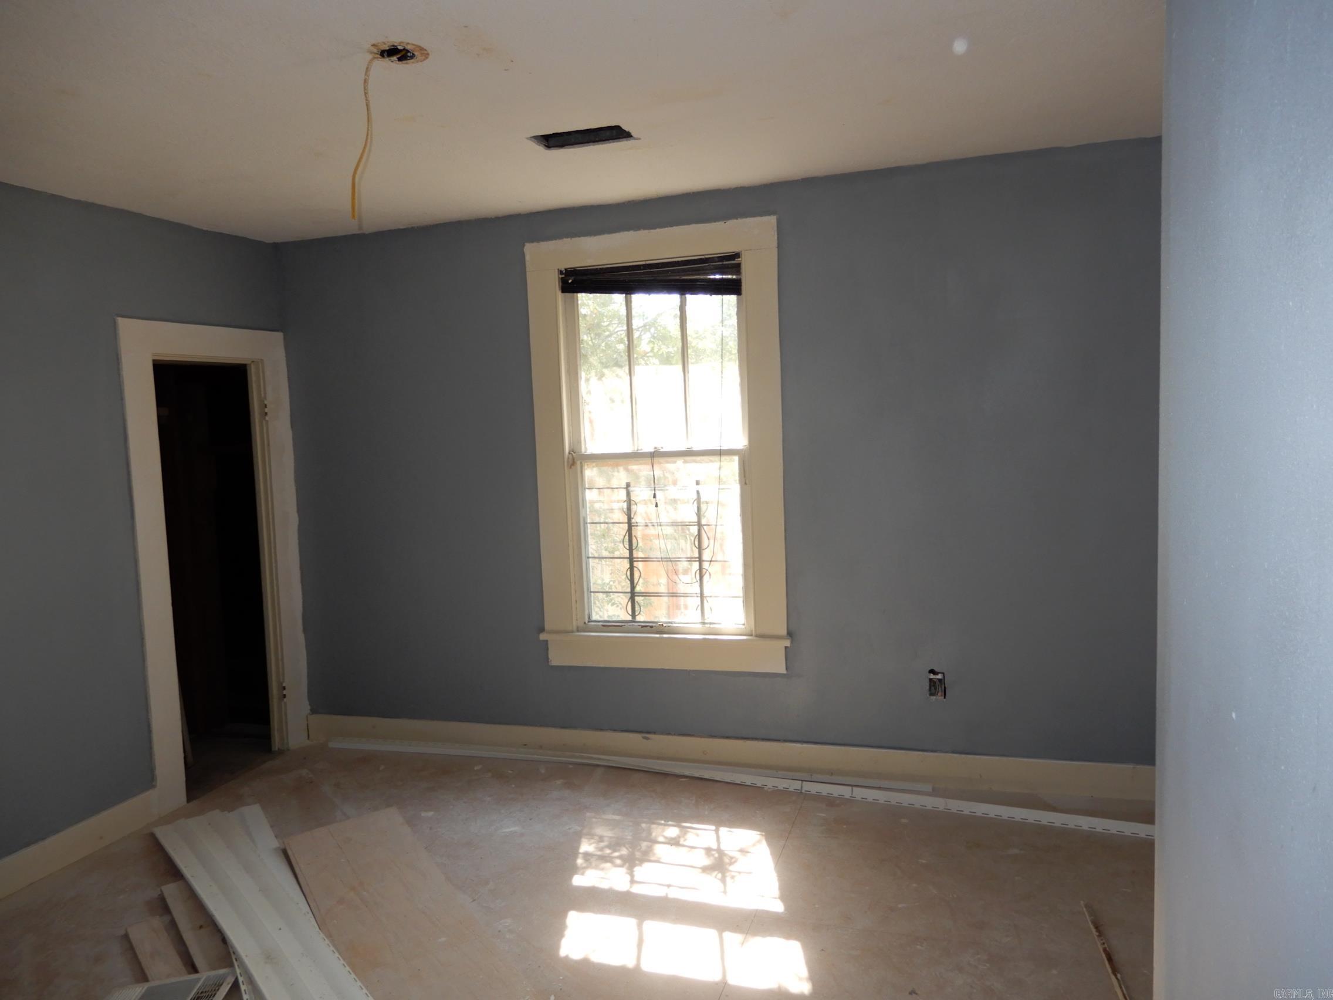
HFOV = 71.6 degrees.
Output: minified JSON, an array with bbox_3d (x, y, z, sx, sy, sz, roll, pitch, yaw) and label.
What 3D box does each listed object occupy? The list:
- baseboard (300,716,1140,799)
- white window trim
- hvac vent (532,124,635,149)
[{"bbox_3d":[0.078,1.226,4.469,4.272,0.150,0.025,-1,4,17],"label":"baseboard"},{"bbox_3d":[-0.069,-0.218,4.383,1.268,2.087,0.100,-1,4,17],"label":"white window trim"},{"bbox_3d":[-0.306,-1.338,3.377,0.360,0.045,0.155,-1,4,17],"label":"hvac vent"}]

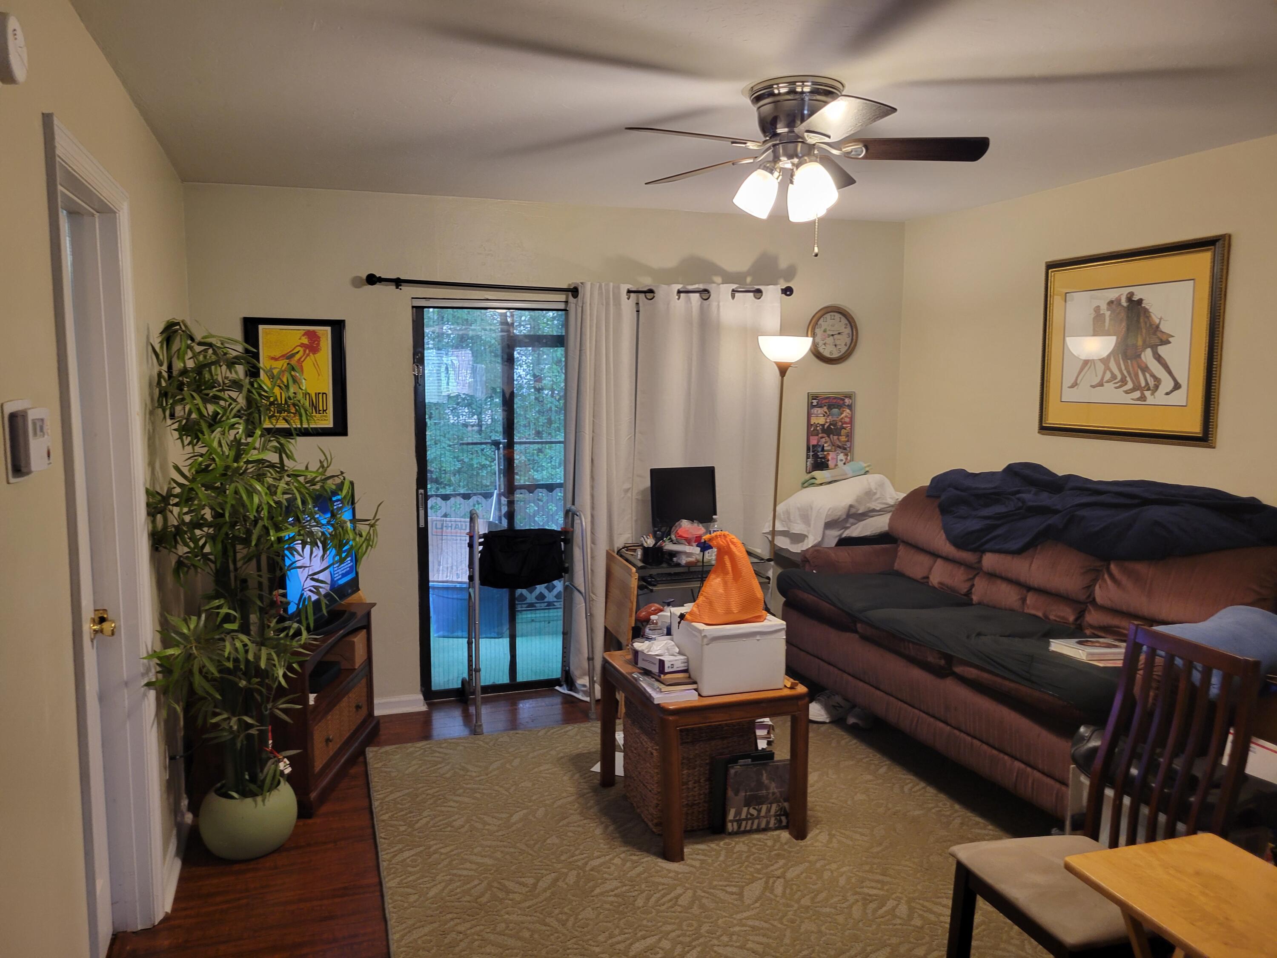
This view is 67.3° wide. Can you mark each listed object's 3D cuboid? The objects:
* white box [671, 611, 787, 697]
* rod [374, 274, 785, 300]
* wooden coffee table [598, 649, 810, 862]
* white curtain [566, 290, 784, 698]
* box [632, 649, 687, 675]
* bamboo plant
[{"bbox_3d":[0.316,0.600,3.429,0.318,0.237,0.315,-2,6,-19],"label":"white box"},{"bbox_3d":[-0.203,-0.934,4.654,2.169,0.050,0.070,-2,6,-19],"label":"rod"},{"bbox_3d":[0.225,0.979,3.564,0.550,0.545,0.654,-2,6,-19],"label":"wooden coffee table"},{"bbox_3d":[0.185,0.056,4.892,1.158,2.052,0.120,-2,6,-19],"label":"white curtain"},{"bbox_3d":[0.080,0.627,3.324,0.107,0.053,0.175,-4,8,-36],"label":"box"},{"bbox_3d":[-1.229,0.259,3.238,0.680,1.588,0.680,-2,6,-19],"label":"bamboo plant"}]

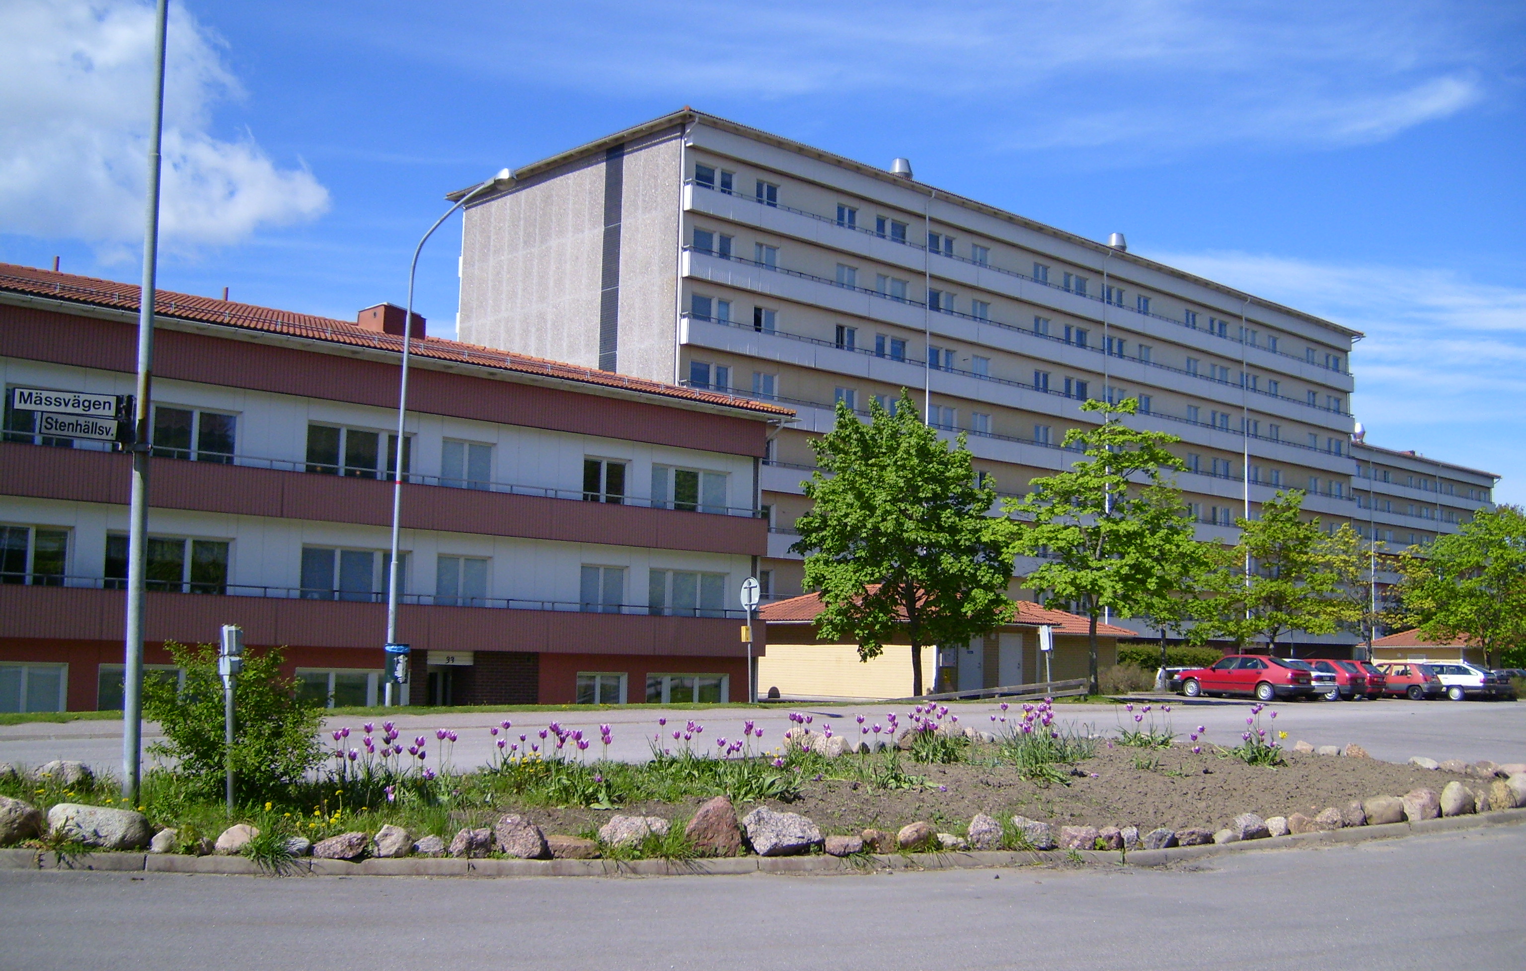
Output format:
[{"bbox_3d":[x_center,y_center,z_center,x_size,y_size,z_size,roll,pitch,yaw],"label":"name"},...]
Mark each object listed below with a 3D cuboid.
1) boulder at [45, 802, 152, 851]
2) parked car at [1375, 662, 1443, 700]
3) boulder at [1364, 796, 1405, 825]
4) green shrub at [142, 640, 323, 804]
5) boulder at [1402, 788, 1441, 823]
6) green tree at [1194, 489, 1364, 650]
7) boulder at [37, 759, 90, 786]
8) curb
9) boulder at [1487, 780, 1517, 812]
[{"bbox_3d":[-4.382,2.239,10.208,0.670,0.300,0.420,2,-6,-2],"label":"boulder"},{"bbox_3d":[24.134,7.482,59.199,3.600,1.390,1.600,-4,-8,42],"label":"parked car"},{"bbox_3d":[5.529,2.877,13.727,0.390,0.270,0.320,7,-8,-41],"label":"boulder"},{"bbox_3d":[-4.124,1.850,12.062,1.420,1.270,1.350,3,-6,-18],"label":"green shrub"},{"bbox_3d":[5.944,2.891,13.936,0.360,0.320,0.340,-1,-7,23],"label":"boulder"},{"bbox_3d":[20.701,4.267,61.949,6.600,8.151,6.500,-1,-6,18],"label":"green tree"},{"bbox_3d":[-6.214,2.561,13.724,0.500,0.280,0.380,3,-6,-11],"label":"boulder"},{"bbox_3d":[1.730,2.771,11.920,13.800,0.140,2.000,4,-7,-24],"label":"curb"},{"bbox_3d":[7.236,3.035,15.080,0.310,0.310,0.300,-2,-7,25],"label":"boulder"}]

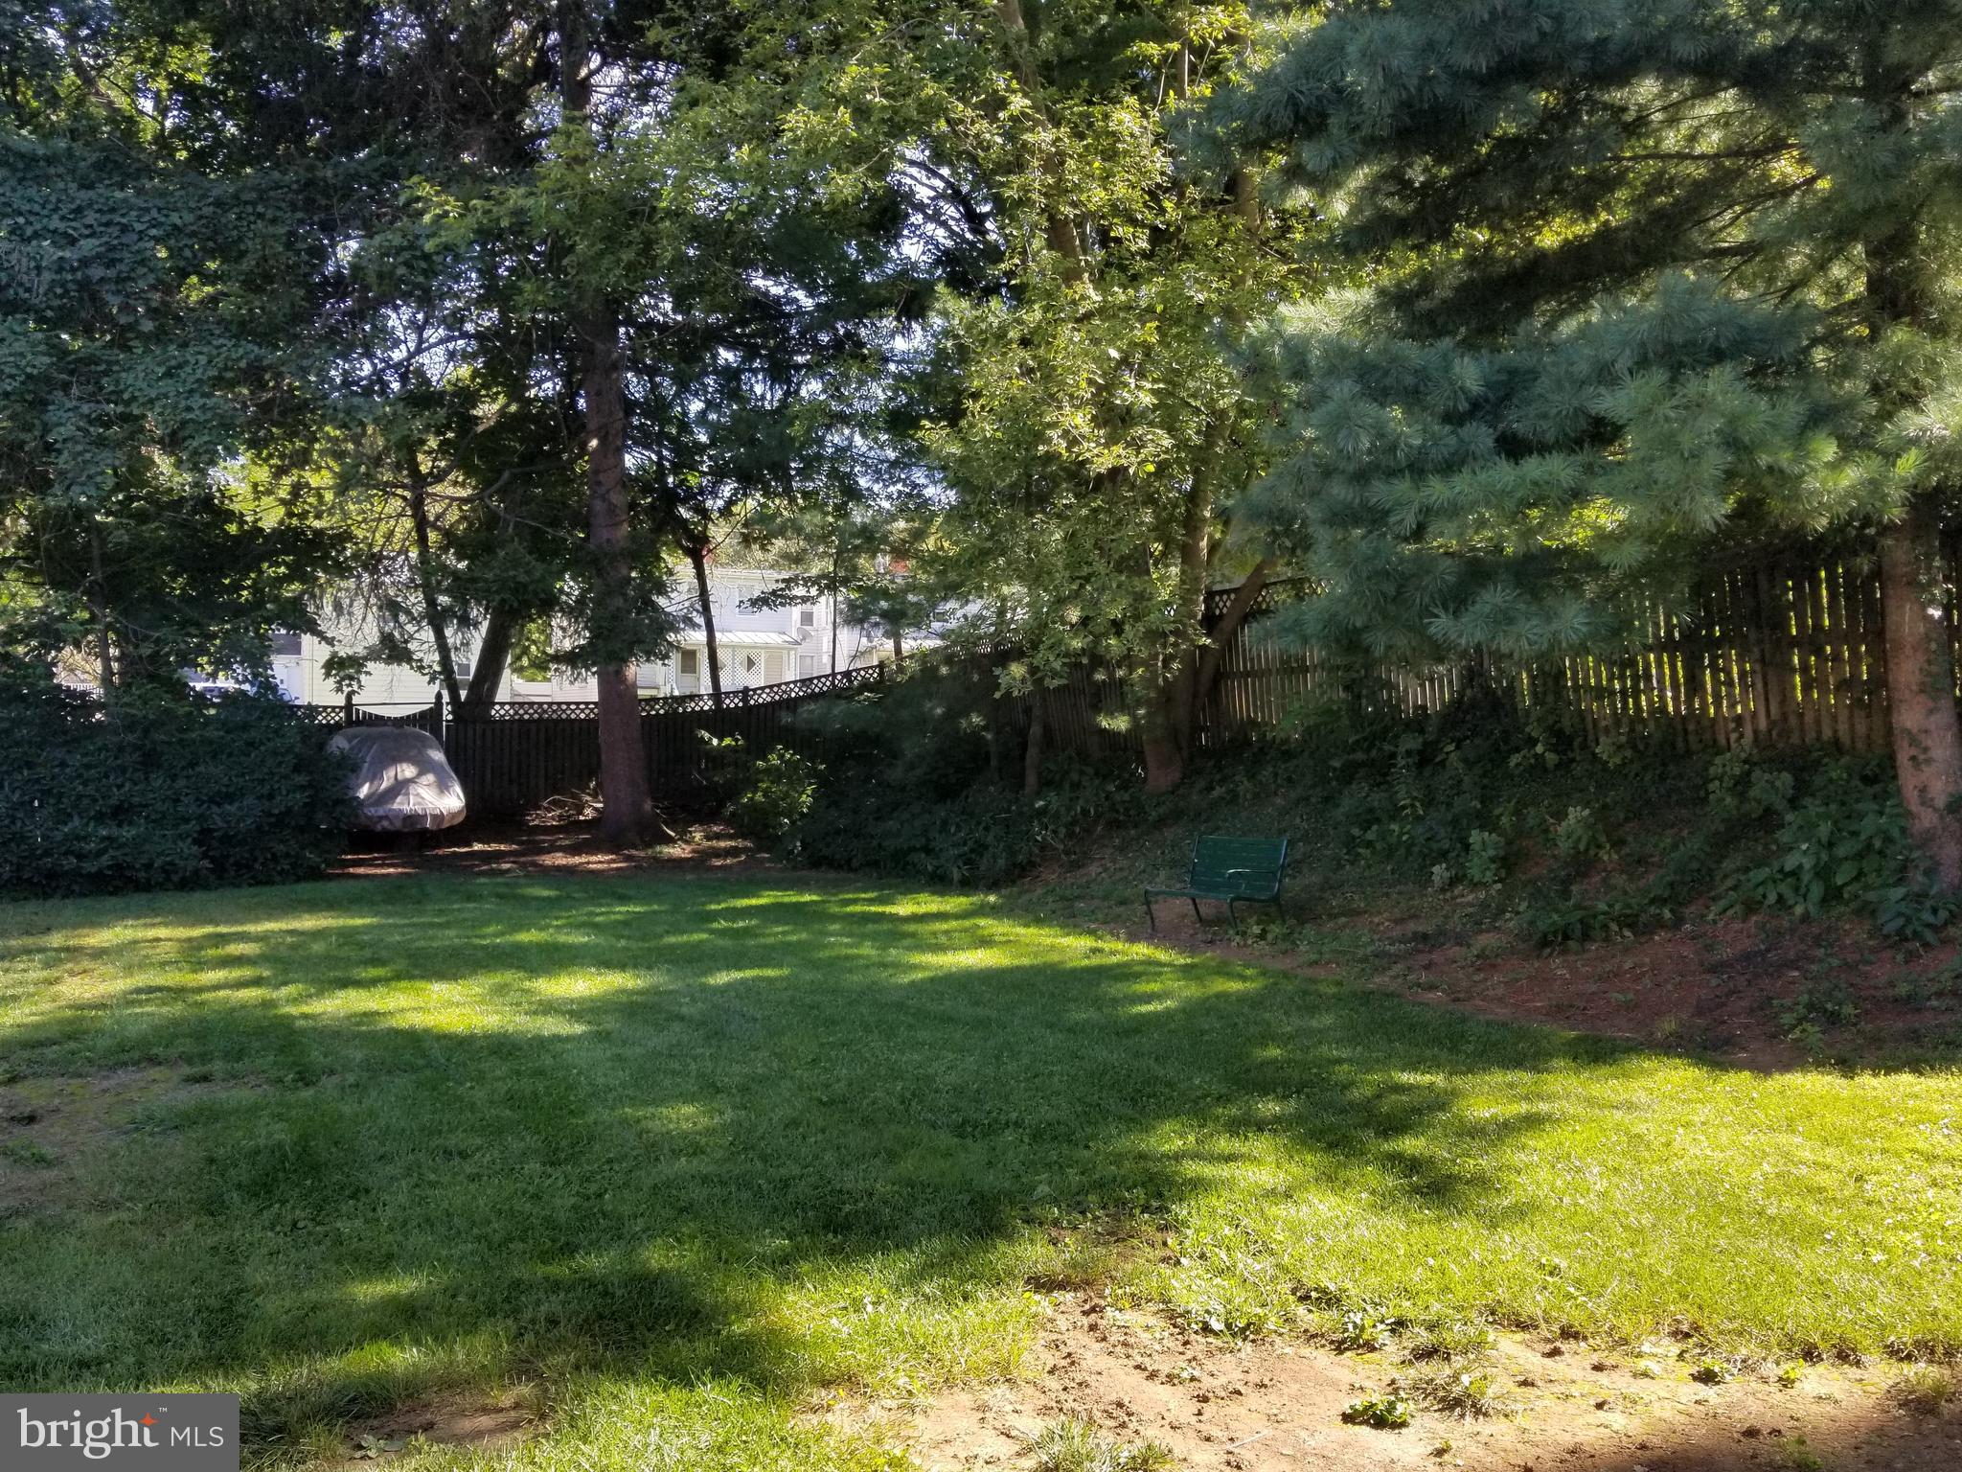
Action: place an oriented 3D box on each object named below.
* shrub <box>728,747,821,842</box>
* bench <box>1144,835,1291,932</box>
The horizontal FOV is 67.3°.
[{"bbox_3d":[-2.870,0.810,20.400,1.300,1.340,1.250,-1,0,0],"label":"shrub"},{"bbox_3d":[2.130,1.320,13.300,0.640,0.820,1.220,-2,0,-32],"label":"bench"}]

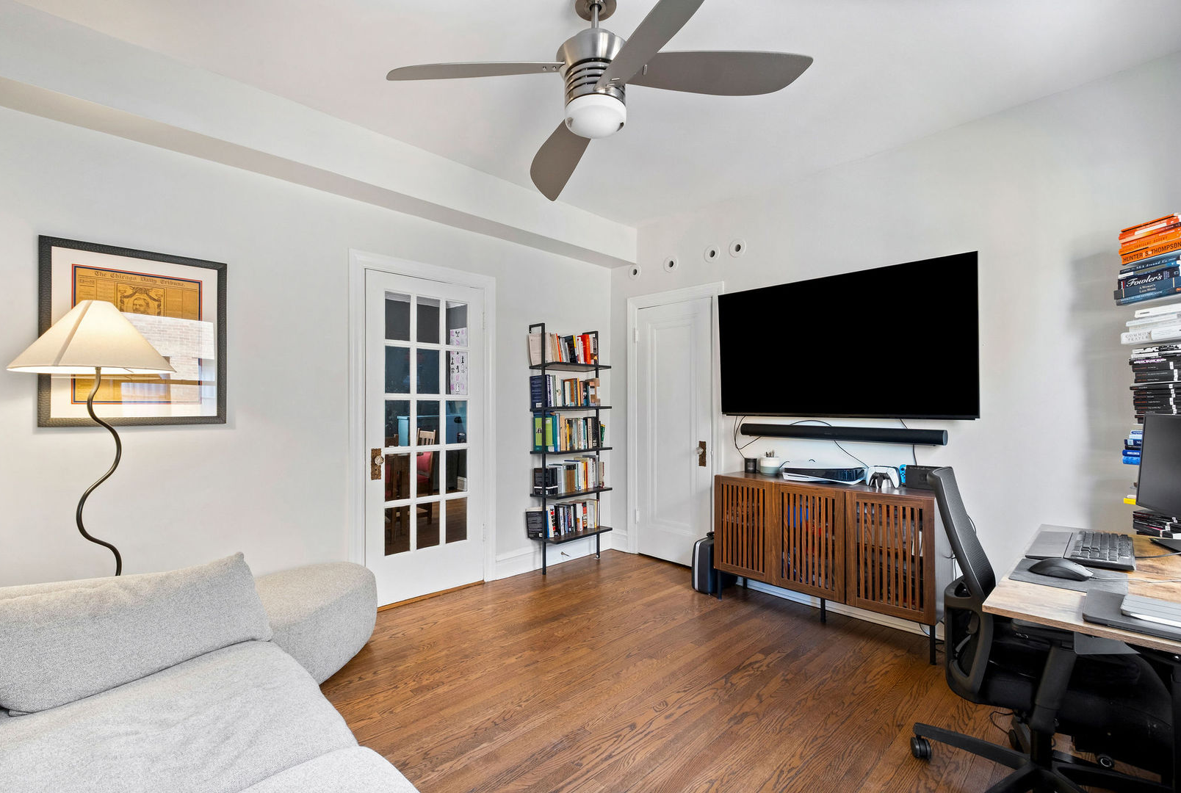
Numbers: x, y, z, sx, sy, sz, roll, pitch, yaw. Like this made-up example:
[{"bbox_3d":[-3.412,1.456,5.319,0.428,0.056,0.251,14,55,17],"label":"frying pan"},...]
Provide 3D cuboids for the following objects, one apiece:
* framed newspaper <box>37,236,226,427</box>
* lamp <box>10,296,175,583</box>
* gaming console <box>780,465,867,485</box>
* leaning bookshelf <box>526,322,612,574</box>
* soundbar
[{"bbox_3d":[-2.017,-0.262,2.228,0.618,0.778,0.030,0,-1,-44],"label":"framed newspaper"},{"bbox_3d":[-1.924,0.455,1.932,0.462,1.645,0.462,1,-1,-44],"label":"lamp"},{"bbox_3d":[1.377,0.462,2.916,0.259,0.104,0.389,1,-1,-44],"label":"gaming console"},{"bbox_3d":[-0.145,0.386,3.861,0.593,1.849,0.317,1,-1,-44],"label":"leaning bookshelf"},{"bbox_3d":[1.442,0.225,2.974,0.116,0.087,1.139,1,-1,-44],"label":"soundbar"}]

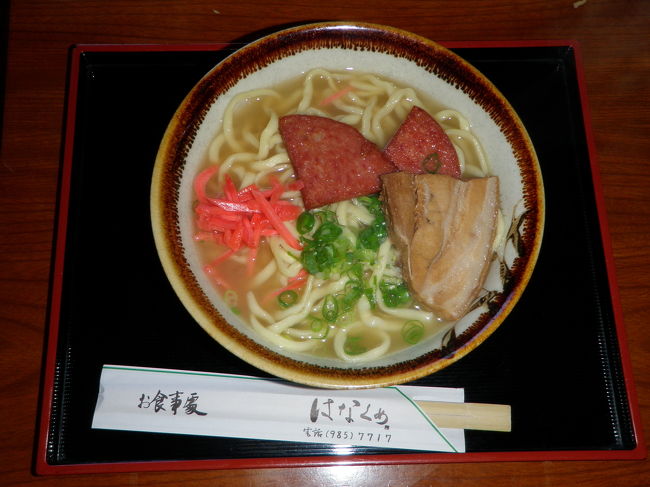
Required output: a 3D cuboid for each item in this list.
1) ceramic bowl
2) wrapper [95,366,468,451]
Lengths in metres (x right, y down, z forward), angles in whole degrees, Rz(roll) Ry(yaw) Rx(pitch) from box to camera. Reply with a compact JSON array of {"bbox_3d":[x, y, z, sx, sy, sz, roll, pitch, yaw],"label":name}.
[{"bbox_3d":[0.011,-0.015,0.355,0.185,0.076,0.185,0,73,-1],"label":"ceramic bowl"},{"bbox_3d":[-0.011,0.088,0.358,0.220,0.007,0.033,4,73,0],"label":"wrapper"}]

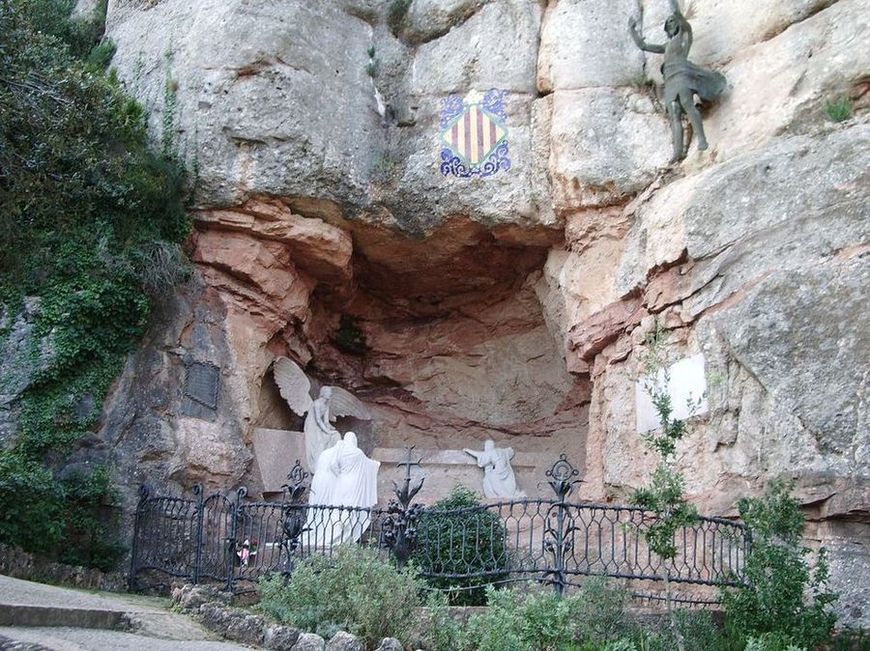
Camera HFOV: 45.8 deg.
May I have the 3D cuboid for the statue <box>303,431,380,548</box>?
[{"bbox_3d":[-1.462,2.564,16.100,1.200,1.850,1.000,6,-13,-17],"label":"statue"}]

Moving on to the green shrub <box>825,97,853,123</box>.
[{"bbox_3d":[6.858,-3.671,17.500,0.450,0.420,0.380,2,-13,0],"label":"green shrub"}]

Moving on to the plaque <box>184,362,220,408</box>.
[{"bbox_3d":[-3.311,0.837,14.600,0.570,0.680,0.060,9,-15,-30],"label":"plaque"}]

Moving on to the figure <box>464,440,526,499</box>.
[{"bbox_3d":[1.058,2.517,18.000,0.900,1.030,0.850,11,-16,-35],"label":"figure"}]

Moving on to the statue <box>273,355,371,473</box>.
[{"bbox_3d":[-1.879,1.487,17.200,1.750,1.950,1.150,12,-16,-36],"label":"statue"}]

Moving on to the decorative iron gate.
[{"bbox_3d":[0.250,2.741,13.900,8.400,1.900,1.800,3,-13,-6],"label":"decorative iron gate"}]

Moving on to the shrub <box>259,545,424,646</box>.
[{"bbox_3d":[-1.017,2.937,11.200,1.750,1.100,1.500,2,-13,0],"label":"shrub"}]

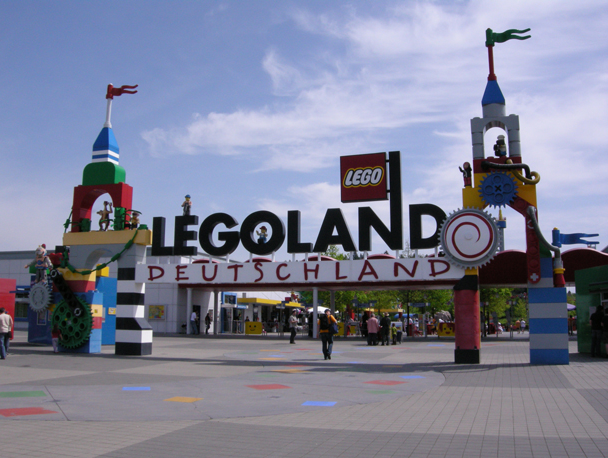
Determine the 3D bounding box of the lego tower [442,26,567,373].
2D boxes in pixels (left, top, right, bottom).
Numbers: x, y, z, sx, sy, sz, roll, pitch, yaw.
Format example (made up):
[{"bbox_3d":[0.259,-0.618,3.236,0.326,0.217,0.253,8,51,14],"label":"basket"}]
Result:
[{"bbox_3d":[6.607,-1.325,21.558,3.850,11.560,1.400,-2,-8,18],"label":"lego tower"}]

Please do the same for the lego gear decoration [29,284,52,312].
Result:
[{"bbox_3d":[-10.960,2.863,26.393,1.200,1.240,0.300,-2,-8,18],"label":"lego gear decoration"}]

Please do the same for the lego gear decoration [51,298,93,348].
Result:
[{"bbox_3d":[-9.266,3.770,25.344,1.980,1.980,0.350,-2,-8,18],"label":"lego gear decoration"}]

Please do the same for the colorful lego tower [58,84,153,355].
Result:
[{"bbox_3d":[-8.047,-0.567,26.176,4.000,11.240,1.200,-2,-8,18],"label":"colorful lego tower"}]

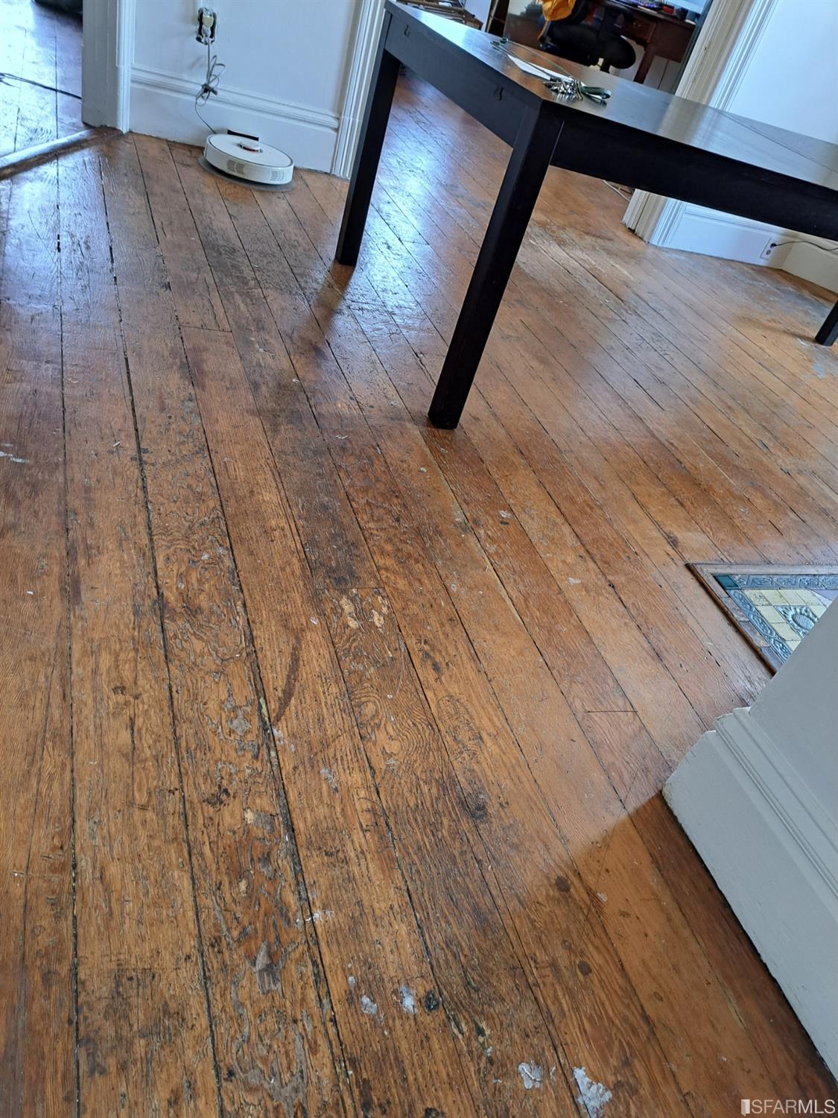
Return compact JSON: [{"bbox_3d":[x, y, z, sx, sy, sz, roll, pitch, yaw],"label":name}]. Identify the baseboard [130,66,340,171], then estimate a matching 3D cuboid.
[{"bbox_3d":[-0.758,-1.834,3.257,0.847,0.235,0.030,0,42,-22],"label":"baseboard"}]

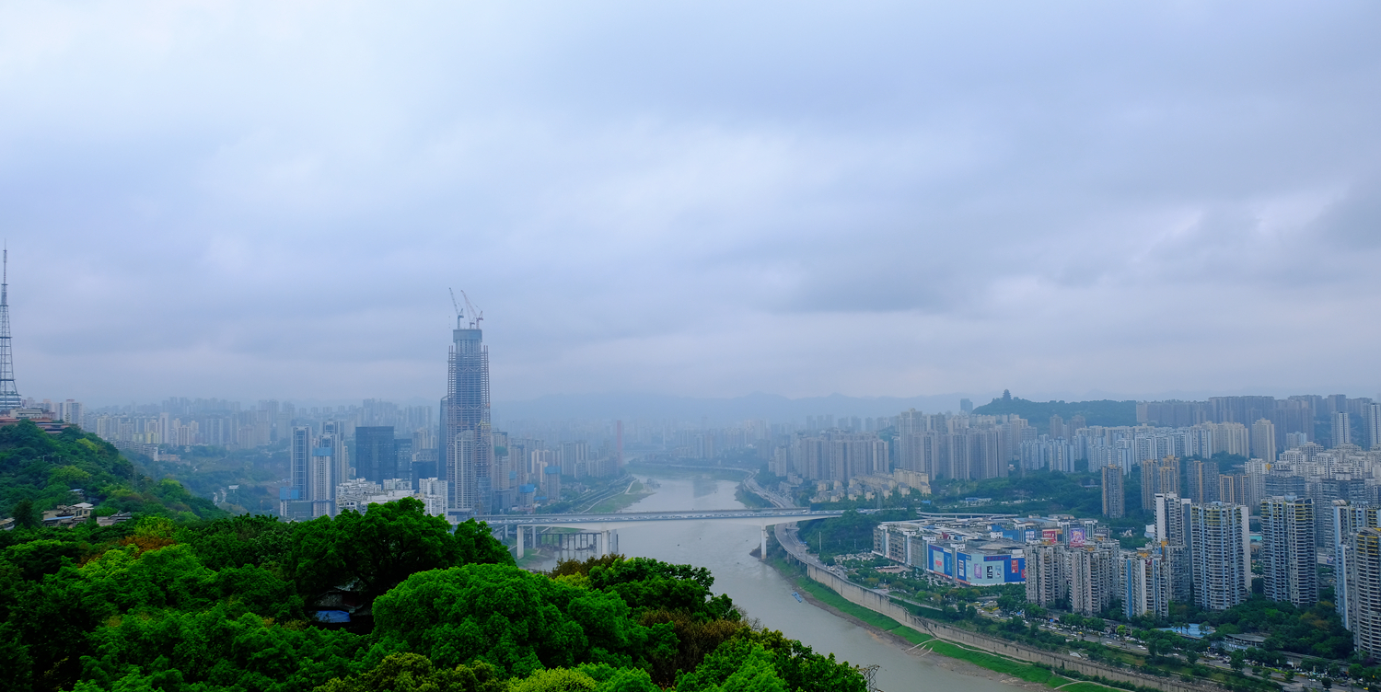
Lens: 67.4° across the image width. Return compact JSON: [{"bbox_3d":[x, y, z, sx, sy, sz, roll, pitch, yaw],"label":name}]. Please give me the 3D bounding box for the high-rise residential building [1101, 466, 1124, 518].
[{"bbox_3d":[648.490,224.540,1590.000,29.000,82.000,25.000,-2,-4,12],"label":"high-rise residential building"}]

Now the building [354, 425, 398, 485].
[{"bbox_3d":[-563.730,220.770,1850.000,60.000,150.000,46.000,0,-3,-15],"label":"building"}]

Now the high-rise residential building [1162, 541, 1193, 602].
[{"bbox_3d":[462.460,217.630,992.000,26.000,60.100,26.000,1,-4,-28],"label":"high-rise residential building"}]

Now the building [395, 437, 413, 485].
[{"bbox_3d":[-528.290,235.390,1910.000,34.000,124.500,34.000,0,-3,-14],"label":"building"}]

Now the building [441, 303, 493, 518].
[{"bbox_3d":[-421.000,121.000,1965.000,78.000,395.000,72.000,0,-4,-12],"label":"building"}]

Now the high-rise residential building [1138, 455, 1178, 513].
[{"bbox_3d":[763.220,228.970,1690.000,58.000,95.000,36.000,-2,-4,15],"label":"high-rise residential building"}]

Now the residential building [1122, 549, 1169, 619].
[{"bbox_3d":[409.250,215.640,932.000,36.000,63.000,27.000,-2,-4,16],"label":"residential building"}]

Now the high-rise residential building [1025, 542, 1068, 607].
[{"bbox_3d":[348.070,225.100,1014.000,28.000,64.500,28.000,1,-4,-28],"label":"high-rise residential building"}]

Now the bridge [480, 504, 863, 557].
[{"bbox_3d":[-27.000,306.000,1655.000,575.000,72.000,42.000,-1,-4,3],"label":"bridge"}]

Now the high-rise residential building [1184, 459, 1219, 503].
[{"bbox_3d":[798.330,219.650,1615.000,28.000,81.200,33.000,0,-3,-21],"label":"high-rise residential building"}]

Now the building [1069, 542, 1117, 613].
[{"bbox_3d":[379.380,220.510,975.000,33.000,67.000,34.000,2,-5,-42],"label":"building"}]

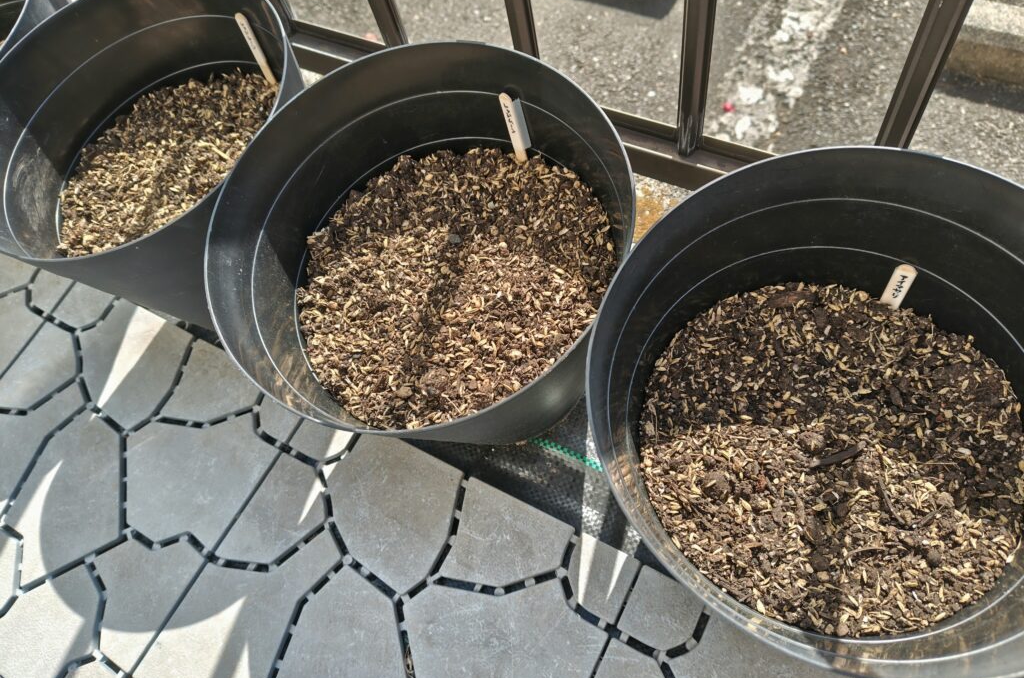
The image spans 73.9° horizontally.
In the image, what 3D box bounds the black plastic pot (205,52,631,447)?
[{"bbox_3d":[-0.040,-0.026,0.498,0.262,0.228,0.262,-4,64,9],"label":"black plastic pot"}]

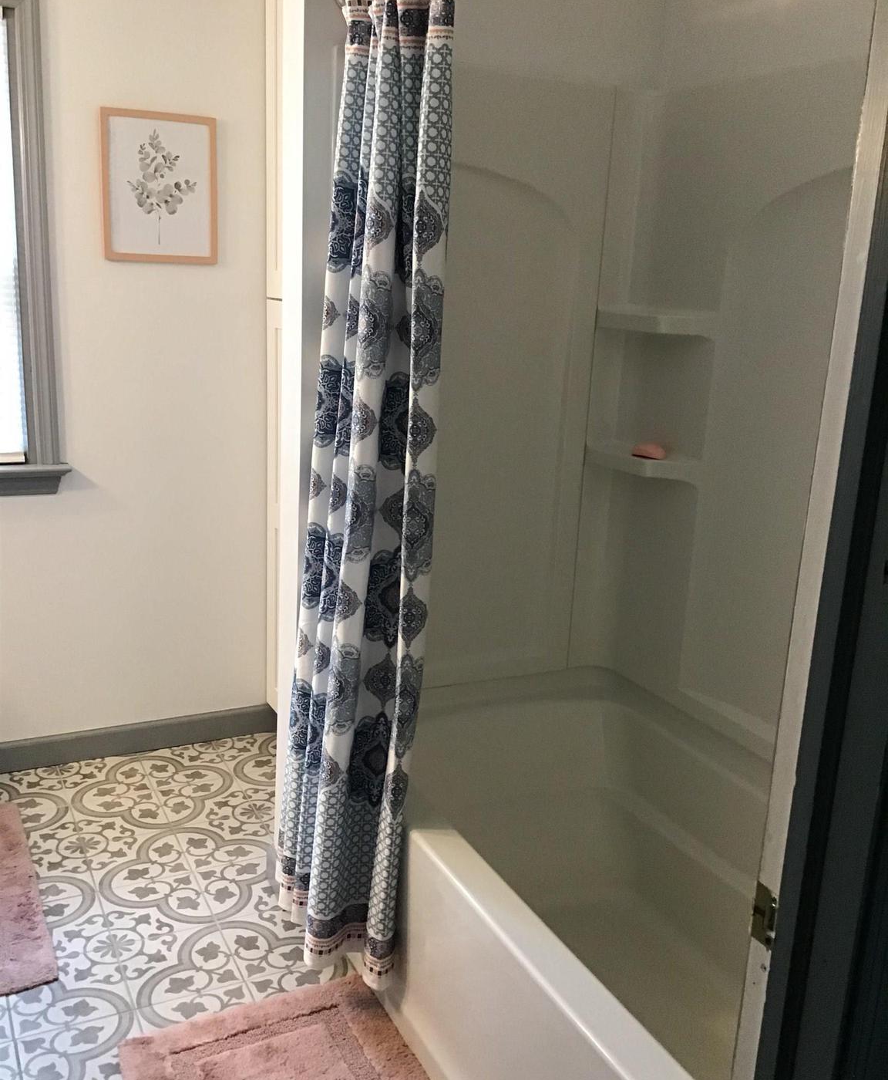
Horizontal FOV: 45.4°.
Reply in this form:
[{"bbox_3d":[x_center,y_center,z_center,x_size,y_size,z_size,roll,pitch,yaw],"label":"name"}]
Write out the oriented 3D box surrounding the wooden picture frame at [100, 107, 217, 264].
[{"bbox_3d":[-0.750,-0.929,2.814,0.296,0.374,0.020,-5,16,-26],"label":"wooden picture frame"}]

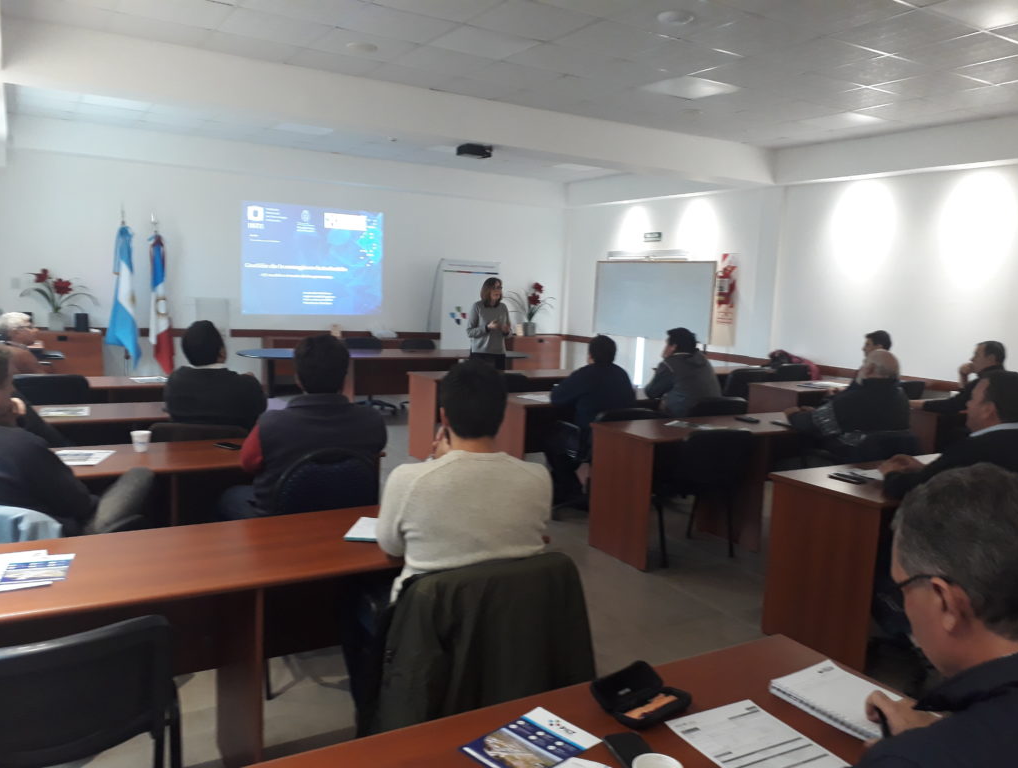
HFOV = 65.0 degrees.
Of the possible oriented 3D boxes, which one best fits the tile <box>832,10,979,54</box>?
[{"bbox_3d":[2.316,-2.063,4.686,0.610,0.020,0.600,-2,9,-31],"label":"tile"}]

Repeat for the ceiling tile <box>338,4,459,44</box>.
[{"bbox_3d":[-0.704,-2.272,5.066,0.610,0.020,0.610,-2,9,-30],"label":"ceiling tile"}]

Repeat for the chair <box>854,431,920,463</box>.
[{"bbox_3d":[2.118,0.647,5.005,0.530,0.820,0.570,-2,9,-30],"label":"chair"}]

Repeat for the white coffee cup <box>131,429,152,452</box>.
[{"bbox_3d":[-1.690,0.264,3.669,0.082,0.092,0.082,-2,9,-30],"label":"white coffee cup"}]

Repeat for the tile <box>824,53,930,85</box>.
[{"bbox_3d":[2.536,-2.162,5.506,0.610,0.020,0.600,-2,9,-31],"label":"tile"}]

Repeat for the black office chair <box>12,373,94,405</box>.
[{"bbox_3d":[-2.918,0.376,4.973,0.540,0.830,0.570,-2,8,-31],"label":"black office chair"}]

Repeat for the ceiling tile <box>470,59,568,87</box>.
[{"bbox_3d":[0.043,-2.361,6.118,0.602,0.020,0.596,-2,9,-31],"label":"ceiling tile"}]

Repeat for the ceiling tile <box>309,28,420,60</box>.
[{"bbox_3d":[-1.007,-2.336,5.525,0.610,0.020,0.610,-2,9,-31],"label":"ceiling tile"}]

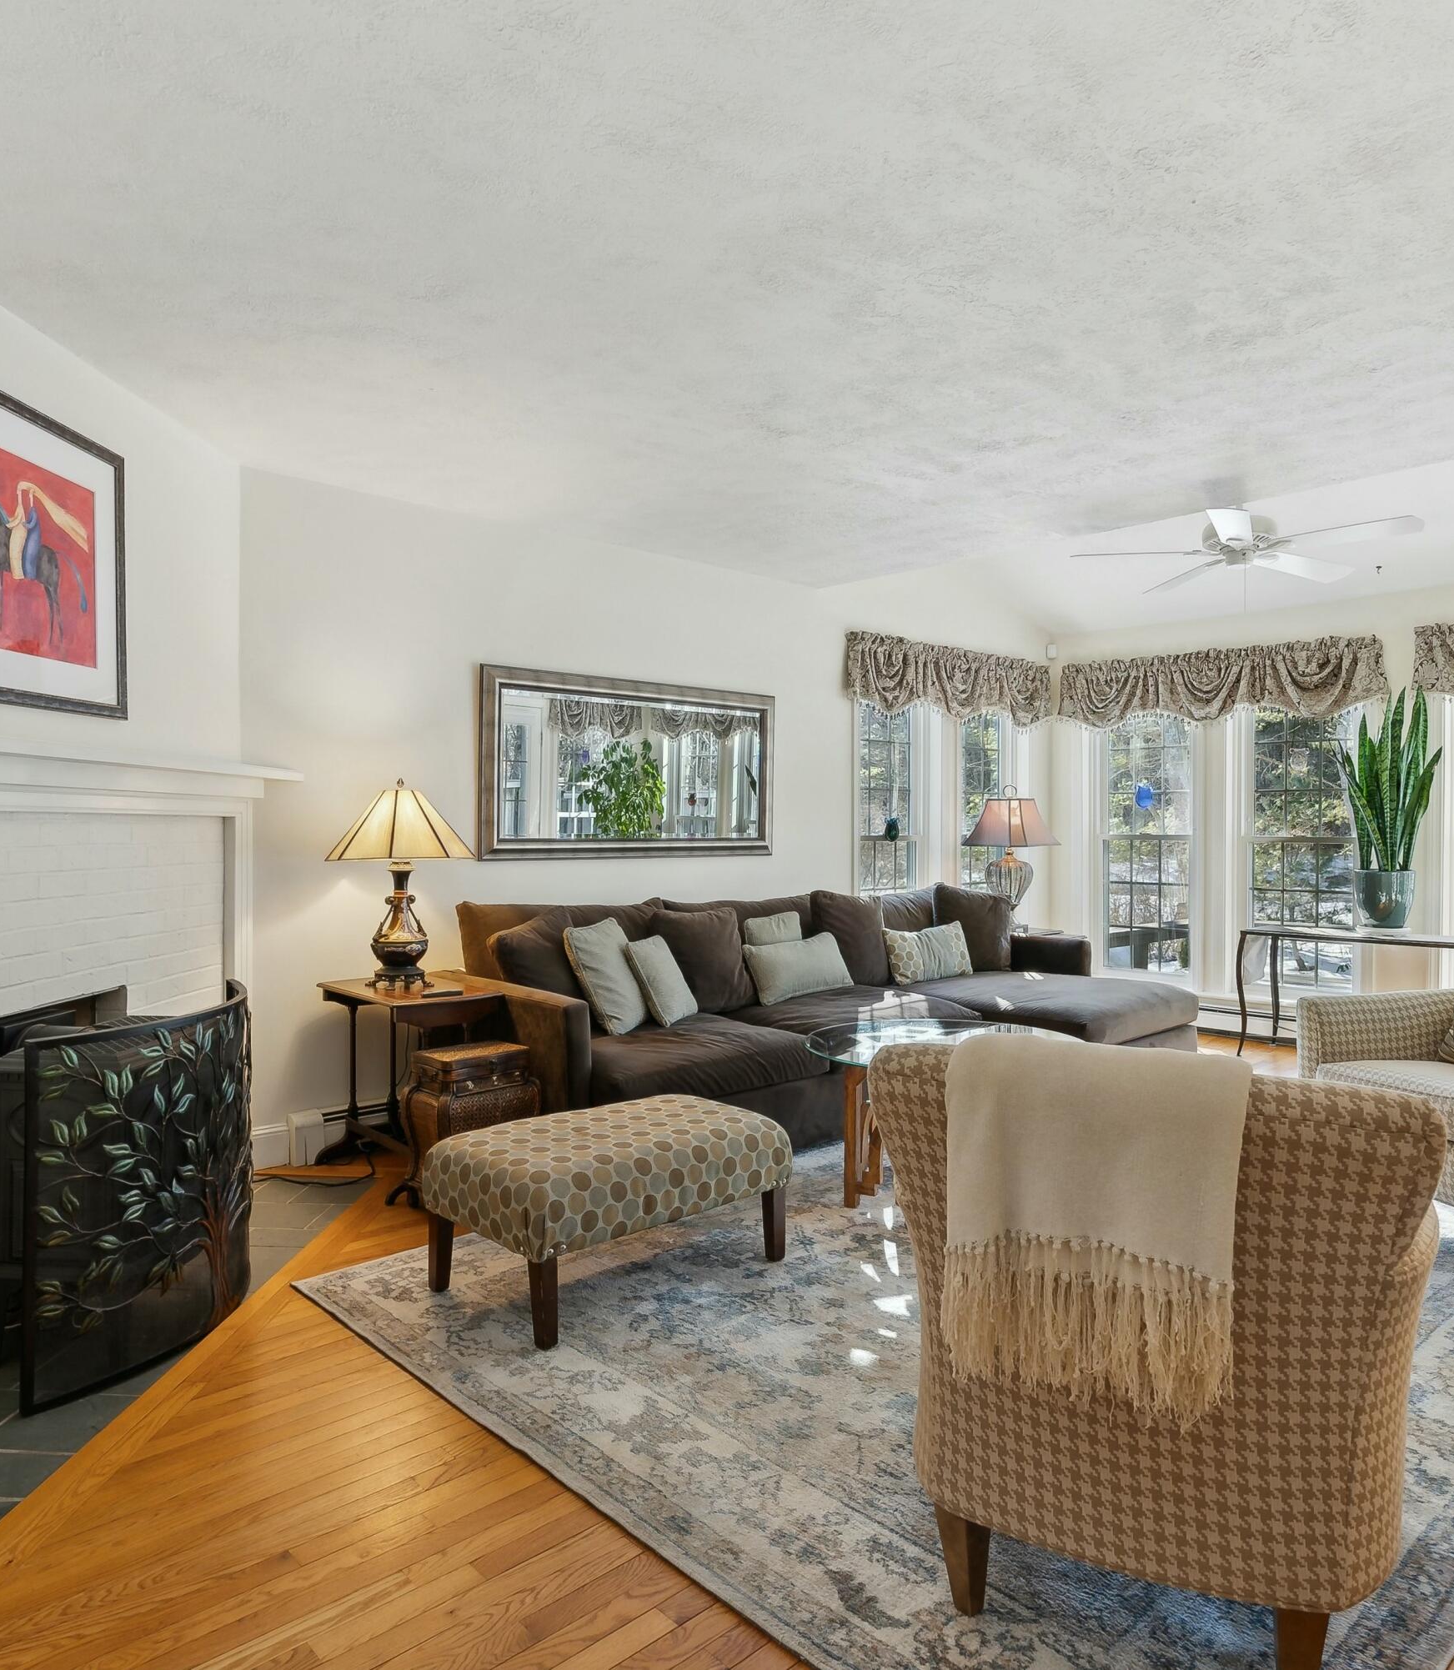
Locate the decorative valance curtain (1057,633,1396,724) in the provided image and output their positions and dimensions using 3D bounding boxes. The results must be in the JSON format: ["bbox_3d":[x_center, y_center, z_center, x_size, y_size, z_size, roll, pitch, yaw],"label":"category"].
[{"bbox_3d":[2.787,-0.855,6.499,0.130,0.420,1.920,0,0,-42],"label":"decorative valance curtain"}]

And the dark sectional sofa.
[{"bbox_3d":[0.513,0.715,4.699,3.150,0.920,1.540,0,0,-42],"label":"dark sectional sofa"}]

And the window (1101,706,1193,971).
[{"bbox_3d":[2.598,0.000,6.935,0.100,1.720,0.620,0,0,-42],"label":"window"}]

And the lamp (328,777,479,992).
[{"bbox_3d":[-1.147,0.174,3.933,0.525,0.720,0.525,0,0,-42],"label":"lamp"}]

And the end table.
[{"bbox_3d":[-1.103,0.852,3.807,0.410,0.646,0.650,0,0,-42],"label":"end table"}]

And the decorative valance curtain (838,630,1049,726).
[{"bbox_3d":[1.356,-0.860,6.499,2.040,0.450,0.150,0,0,-42],"label":"decorative valance curtain"}]

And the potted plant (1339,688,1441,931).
[{"bbox_3d":[3.297,-0.109,5.543,0.460,1.220,0.500,0,0,-42],"label":"potted plant"}]

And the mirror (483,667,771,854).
[{"bbox_3d":[-0.379,-0.290,5.009,1.630,0.790,0.050,0,0,-42],"label":"mirror"}]

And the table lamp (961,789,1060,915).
[{"bbox_3d":[1.613,0.139,6.330,0.520,0.834,0.520,0,0,-42],"label":"table lamp"}]

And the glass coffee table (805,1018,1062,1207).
[{"bbox_3d":[0.738,0.938,3.777,0.970,0.460,0.970,0,0,0],"label":"glass coffee table"}]

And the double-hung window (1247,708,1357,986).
[{"bbox_3d":[3.221,0.013,6.250,0.100,1.710,0.600,0,0,-42],"label":"double-hung window"}]

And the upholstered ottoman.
[{"bbox_3d":[-0.294,0.958,2.961,0.880,0.435,0.510,0,0,-42],"label":"upholstered ottoman"}]

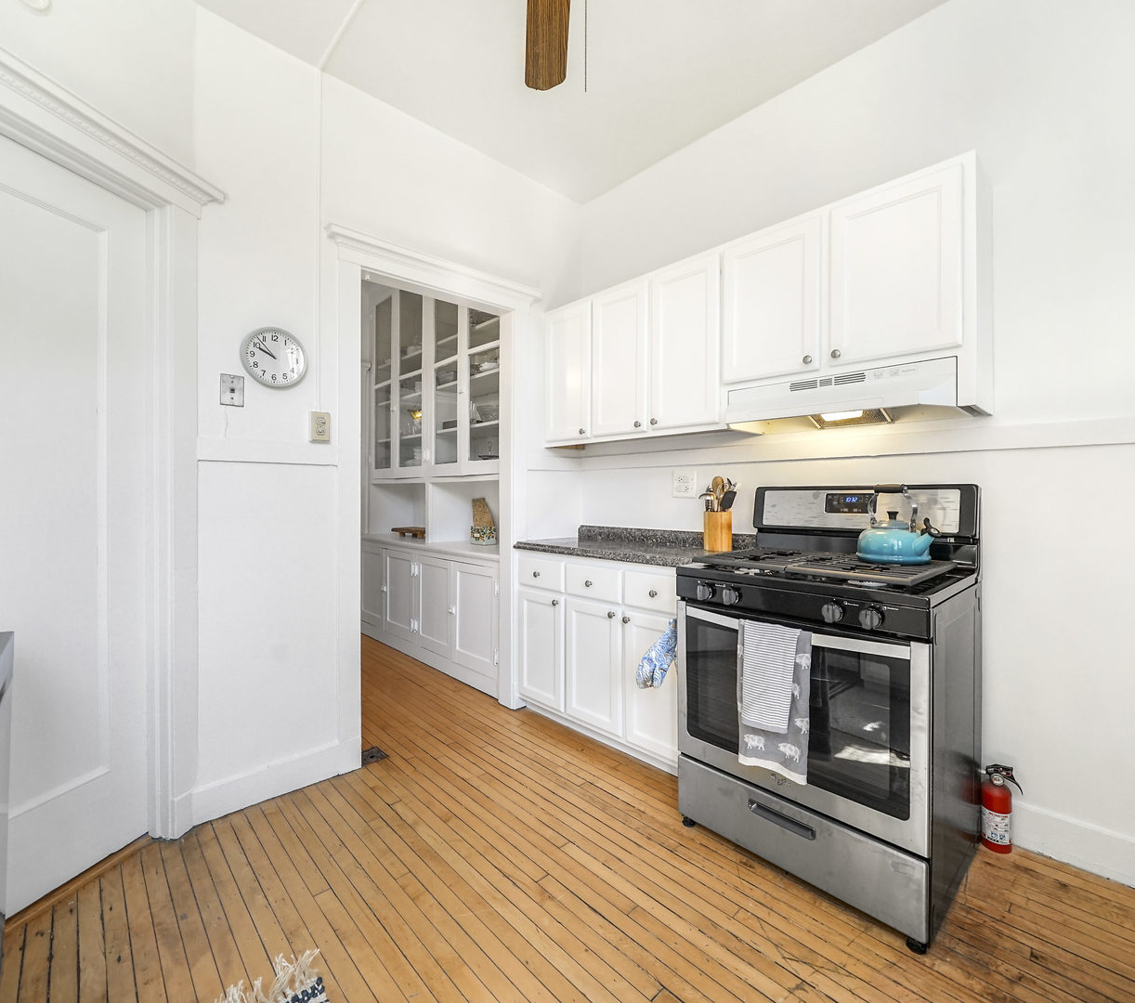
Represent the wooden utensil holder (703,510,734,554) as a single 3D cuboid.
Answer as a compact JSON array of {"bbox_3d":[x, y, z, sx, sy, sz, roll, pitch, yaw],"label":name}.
[{"bbox_3d":[0.683,0.137,2.264,0.120,0.178,0.120,-2,2,-45],"label":"wooden utensil holder"}]

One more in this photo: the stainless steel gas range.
[{"bbox_3d":[0.868,0.548,1.720,0.685,1.202,0.757,-2,2,-43],"label":"stainless steel gas range"}]

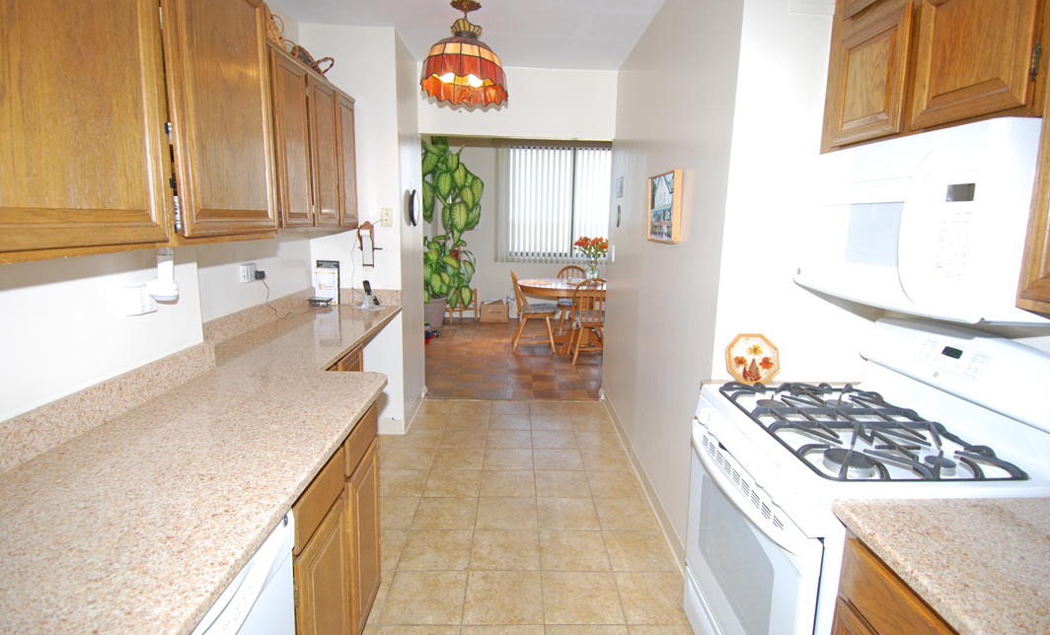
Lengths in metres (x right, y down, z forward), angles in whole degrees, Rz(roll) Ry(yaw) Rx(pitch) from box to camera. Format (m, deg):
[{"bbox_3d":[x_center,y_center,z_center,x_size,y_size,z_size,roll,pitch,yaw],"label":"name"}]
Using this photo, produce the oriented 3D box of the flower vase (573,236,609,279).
[{"bbox_3d":[0.744,-0.640,5.866,0.420,0.553,0.400,1,11,-1],"label":"flower vase"}]

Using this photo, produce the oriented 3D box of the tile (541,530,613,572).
[{"bbox_3d":[0.220,1.057,2.381,0.303,0.010,0.300,1,11,-1],"label":"tile"}]

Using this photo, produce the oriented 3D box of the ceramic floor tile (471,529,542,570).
[{"bbox_3d":[-0.086,1.056,2.380,0.301,0.010,0.296,1,11,-1],"label":"ceramic floor tile"}]

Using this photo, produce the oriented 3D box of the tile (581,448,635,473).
[{"bbox_3d":[0.513,0.893,3.271,0.301,0.010,0.296,1,11,-1],"label":"tile"}]

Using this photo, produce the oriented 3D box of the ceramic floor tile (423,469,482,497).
[{"bbox_3d":[-0.408,0.948,2.998,0.305,0.010,0.305,0,10,-1],"label":"ceramic floor tile"}]

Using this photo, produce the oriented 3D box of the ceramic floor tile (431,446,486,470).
[{"bbox_3d":[-0.413,0.893,3.302,0.305,0.010,0.305,0,10,-1],"label":"ceramic floor tile"}]

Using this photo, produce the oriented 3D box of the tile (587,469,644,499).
[{"bbox_3d":[0.516,0.948,2.975,0.303,0.010,0.300,1,11,-1],"label":"tile"}]

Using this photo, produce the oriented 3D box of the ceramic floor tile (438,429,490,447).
[{"bbox_3d":[-0.417,0.838,3.605,0.305,0.010,0.305,0,10,-1],"label":"ceramic floor tile"}]

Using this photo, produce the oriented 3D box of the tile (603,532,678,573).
[{"bbox_3d":[0.527,1.062,2.390,0.301,0.010,0.296,1,11,-1],"label":"tile"}]

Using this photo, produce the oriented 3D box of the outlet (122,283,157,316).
[{"bbox_3d":[-1.128,-0.050,1.539,0.043,0.088,0.067,1,11,-1],"label":"outlet"}]

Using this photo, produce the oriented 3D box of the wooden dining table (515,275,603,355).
[{"bbox_3d":[0.674,-0.021,6.065,1.530,0.740,1.070,1,11,-1],"label":"wooden dining table"}]

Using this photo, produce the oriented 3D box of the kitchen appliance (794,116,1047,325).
[{"bbox_3d":[1.057,-0.244,1.333,0.410,0.405,0.755,0,10,-1],"label":"kitchen appliance"}]

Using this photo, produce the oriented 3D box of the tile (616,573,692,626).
[{"bbox_3d":[0.530,1.116,2.092,0.303,0.010,0.300,1,11,-1],"label":"tile"}]

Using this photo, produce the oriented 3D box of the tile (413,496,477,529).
[{"bbox_3d":[-0.397,0.997,2.668,0.301,0.010,0.296,1,11,-1],"label":"tile"}]

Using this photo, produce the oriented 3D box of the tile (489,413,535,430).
[{"bbox_3d":[-0.109,0.774,3.846,0.303,0.010,0.300,1,11,-1],"label":"tile"}]

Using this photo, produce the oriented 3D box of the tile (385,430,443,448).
[{"bbox_3d":[-0.726,0.835,3.600,0.305,0.010,0.305,0,10,-1],"label":"tile"}]

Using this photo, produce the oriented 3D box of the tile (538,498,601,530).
[{"bbox_3d":[0.215,1.001,2.675,0.303,0.010,0.300,1,11,-1],"label":"tile"}]

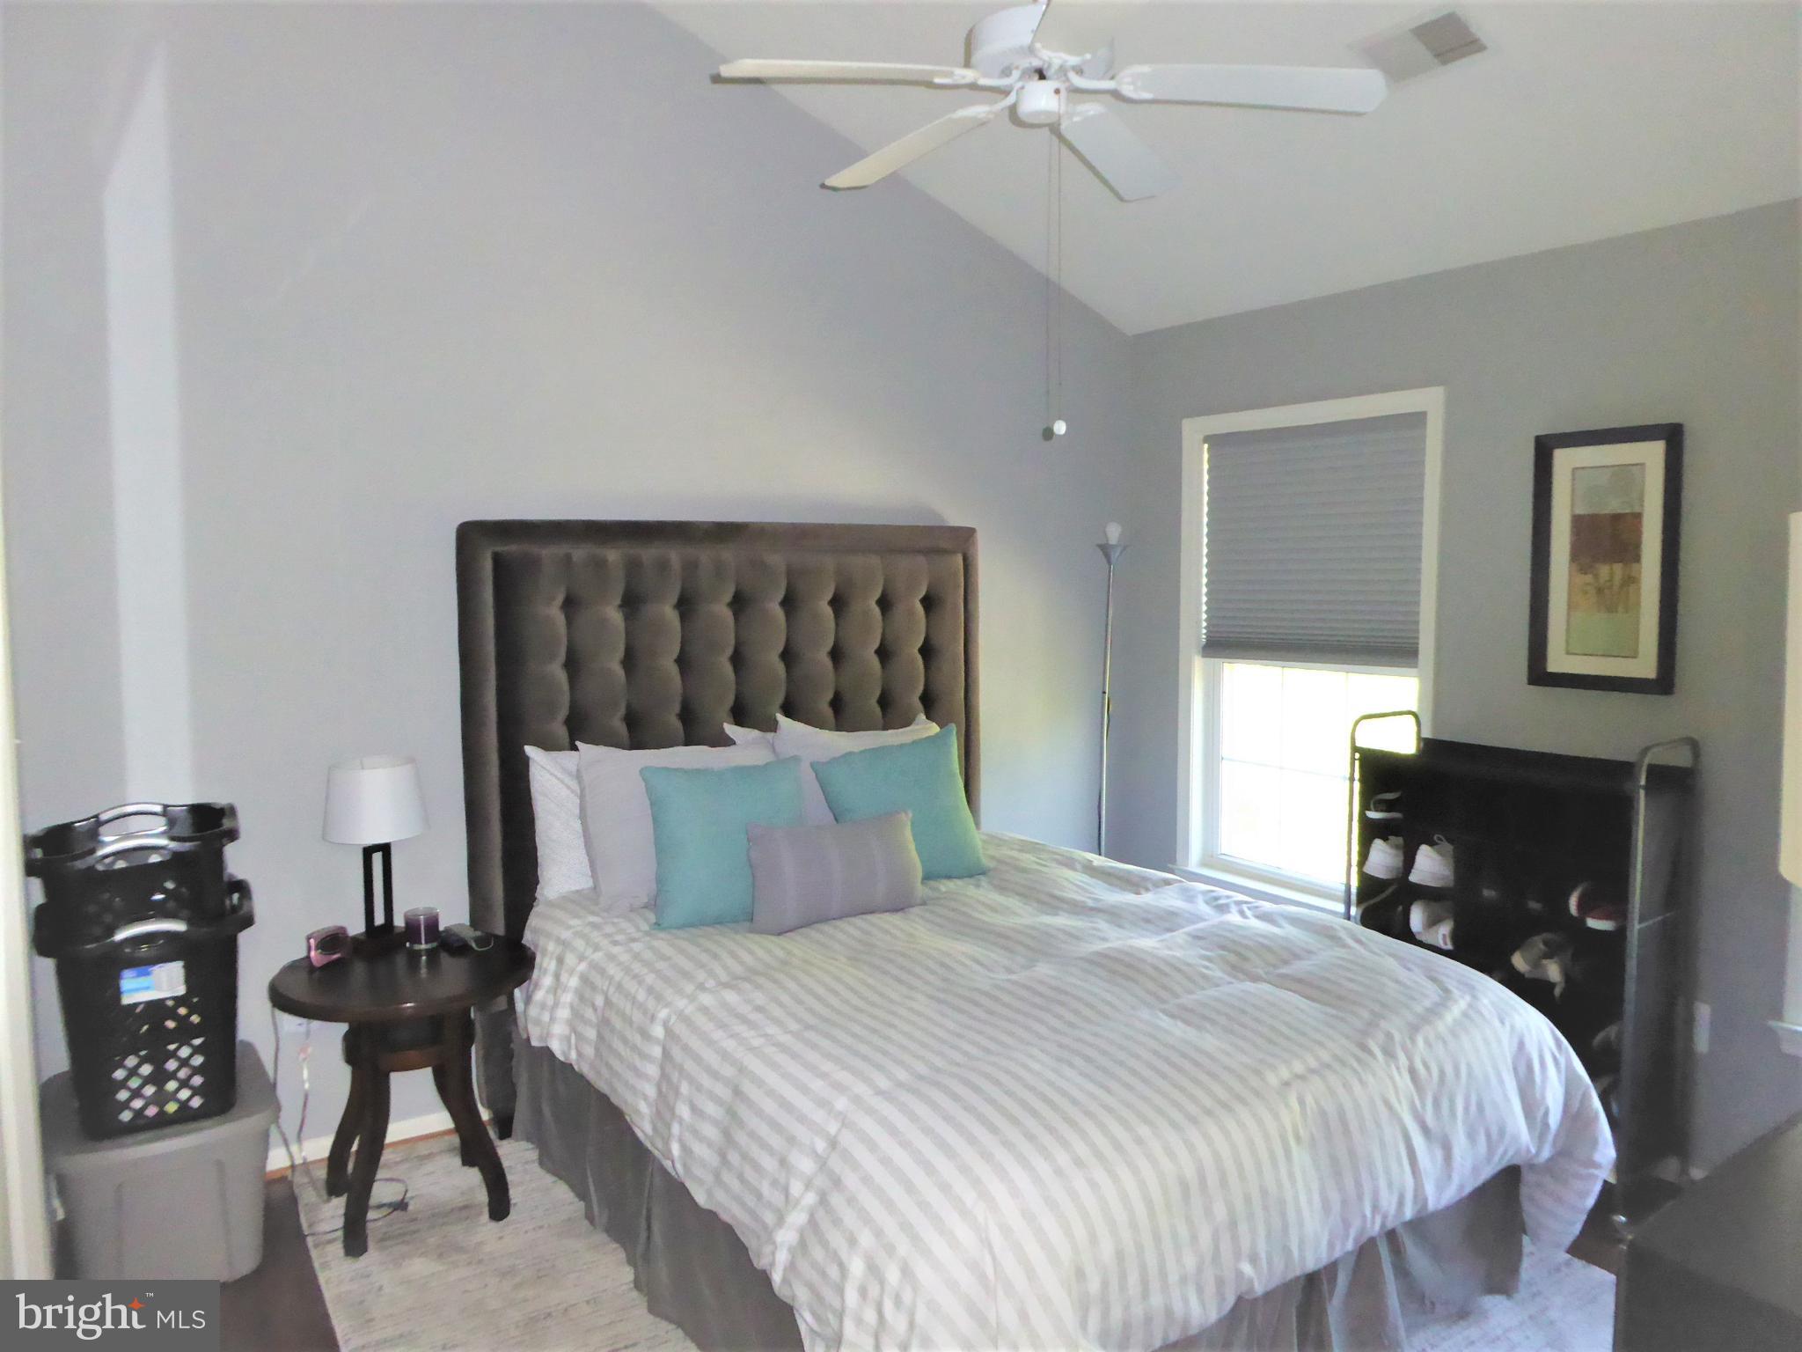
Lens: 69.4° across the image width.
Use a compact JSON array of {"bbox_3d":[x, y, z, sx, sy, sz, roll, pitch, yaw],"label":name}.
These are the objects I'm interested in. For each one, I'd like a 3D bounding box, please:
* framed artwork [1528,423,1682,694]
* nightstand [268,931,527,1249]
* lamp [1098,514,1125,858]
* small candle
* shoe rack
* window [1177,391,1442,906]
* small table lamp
[{"bbox_3d":[1.861,-0.304,3.461,0.030,0.690,0.387,-3,6,-34],"label":"framed artwork"},{"bbox_3d":[-1.201,1.003,3.199,0.605,0.610,0.605,-3,6,-34],"label":"nightstand"},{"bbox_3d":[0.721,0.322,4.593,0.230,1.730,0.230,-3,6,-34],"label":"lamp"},{"bbox_3d":[-1.218,0.644,3.318,0.083,0.093,0.083,-3,6,-34],"label":"small candle"},{"bbox_3d":[1.600,0.711,3.442,0.315,1.145,0.785,-3,6,-34],"label":"shoe rack"},{"bbox_3d":[1.310,-0.052,4.323,0.100,1.650,1.035,-3,6,-34],"label":"window"},{"bbox_3d":[-1.344,0.451,3.328,0.245,0.475,0.245,-3,6,-34],"label":"small table lamp"}]

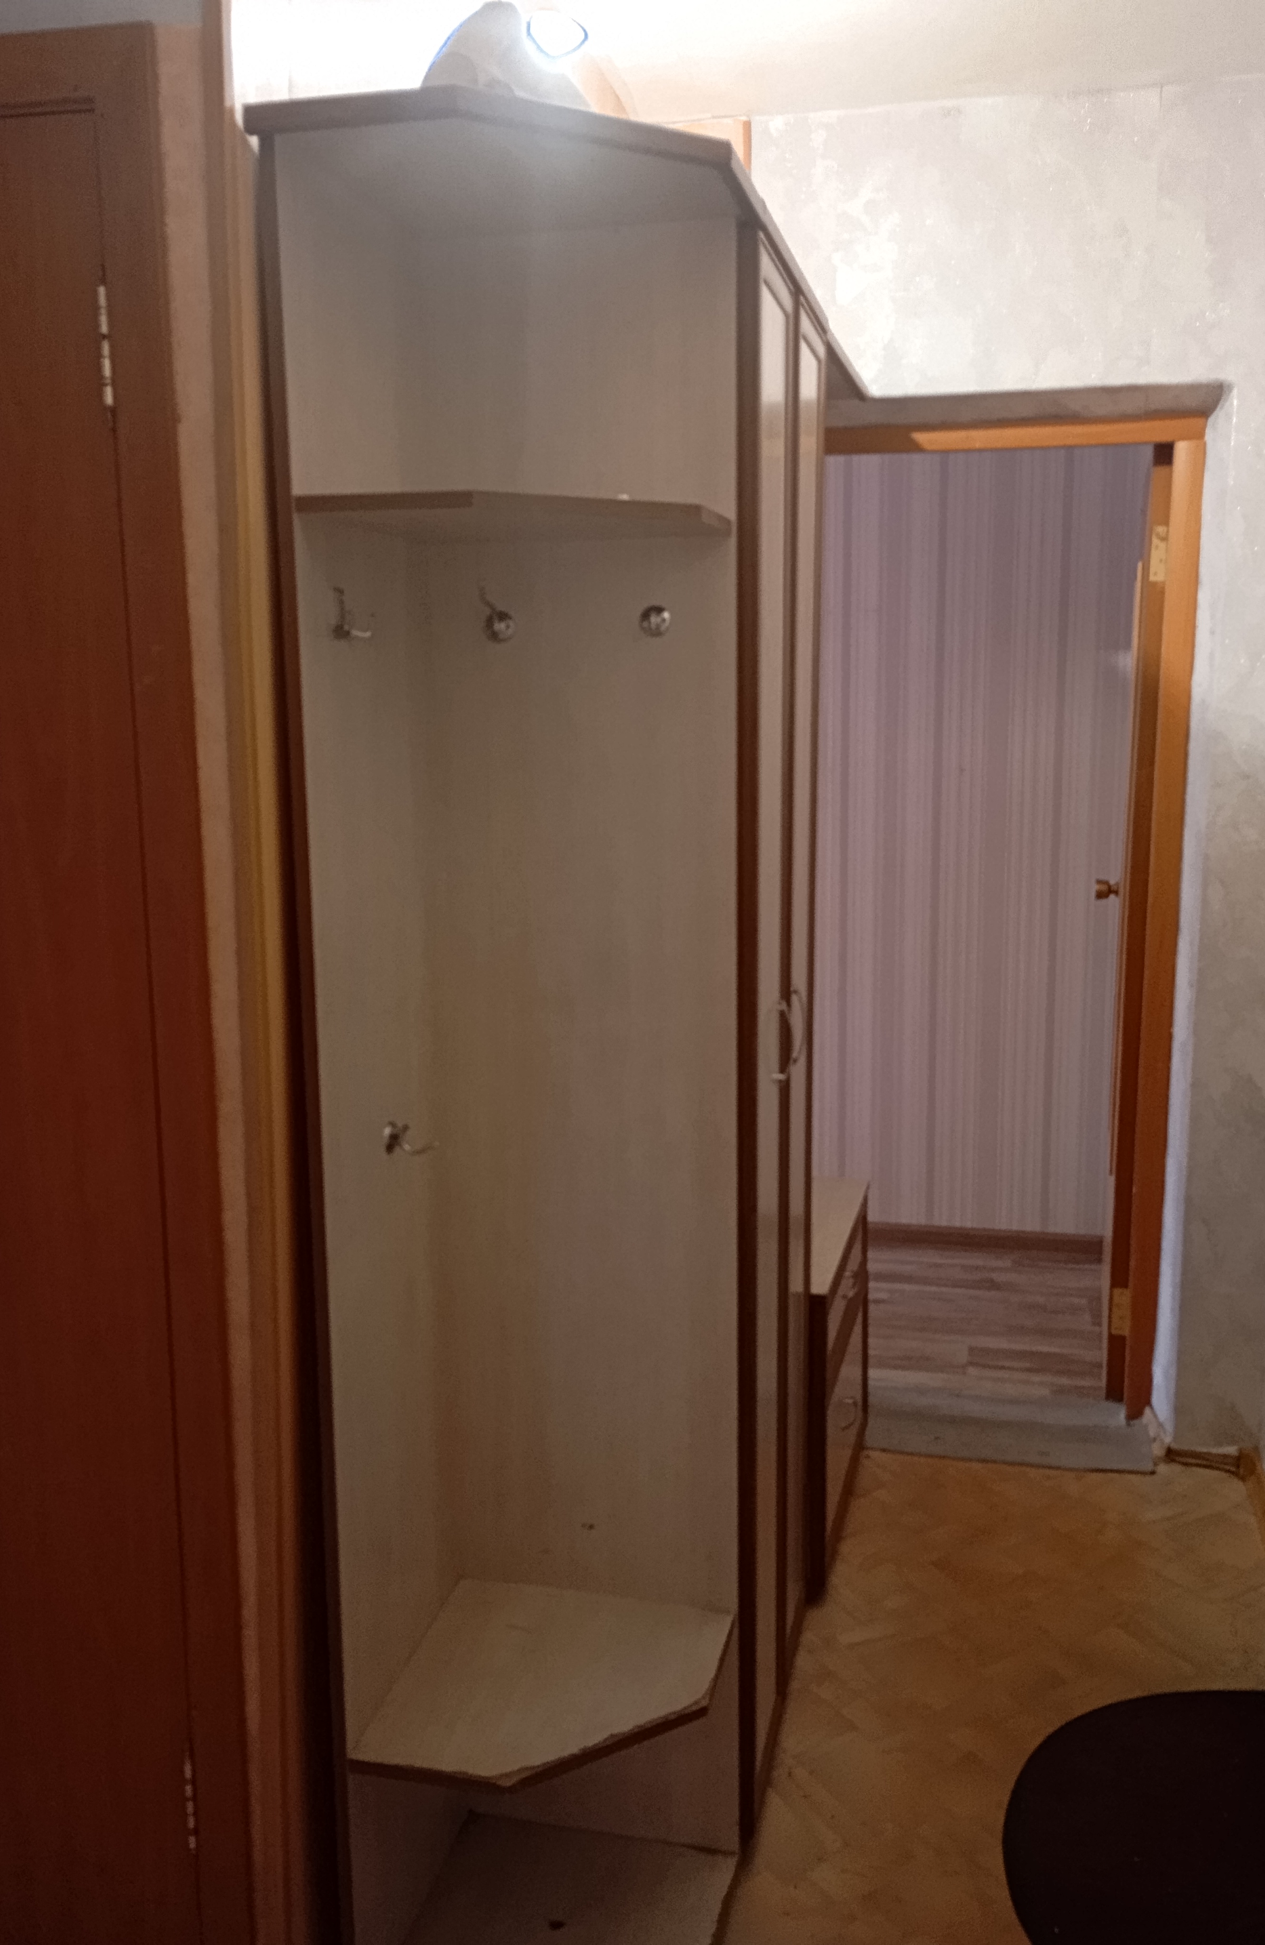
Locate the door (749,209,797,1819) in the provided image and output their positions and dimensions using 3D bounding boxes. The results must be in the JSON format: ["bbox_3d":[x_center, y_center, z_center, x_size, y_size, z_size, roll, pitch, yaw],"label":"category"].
[{"bbox_3d":[0.180,0.130,2.089,0.020,2.014,0.278,2,10,14],"label":"door"}]

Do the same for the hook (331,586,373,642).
[{"bbox_3d":[-0.298,-0.383,1.682,0.036,0.056,0.030,2,10,14],"label":"hook"}]

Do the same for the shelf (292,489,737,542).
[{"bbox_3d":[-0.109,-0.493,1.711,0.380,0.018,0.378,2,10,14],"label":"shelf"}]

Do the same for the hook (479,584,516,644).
[{"bbox_3d":[-0.165,-0.437,1.912,0.034,0.060,0.040,2,10,14],"label":"hook"}]

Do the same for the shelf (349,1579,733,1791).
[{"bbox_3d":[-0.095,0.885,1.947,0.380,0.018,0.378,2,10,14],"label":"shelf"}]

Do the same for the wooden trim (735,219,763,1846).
[{"bbox_3d":[0.147,0.162,1.967,0.024,2.061,0.020,2,10,14],"label":"wooden trim"}]

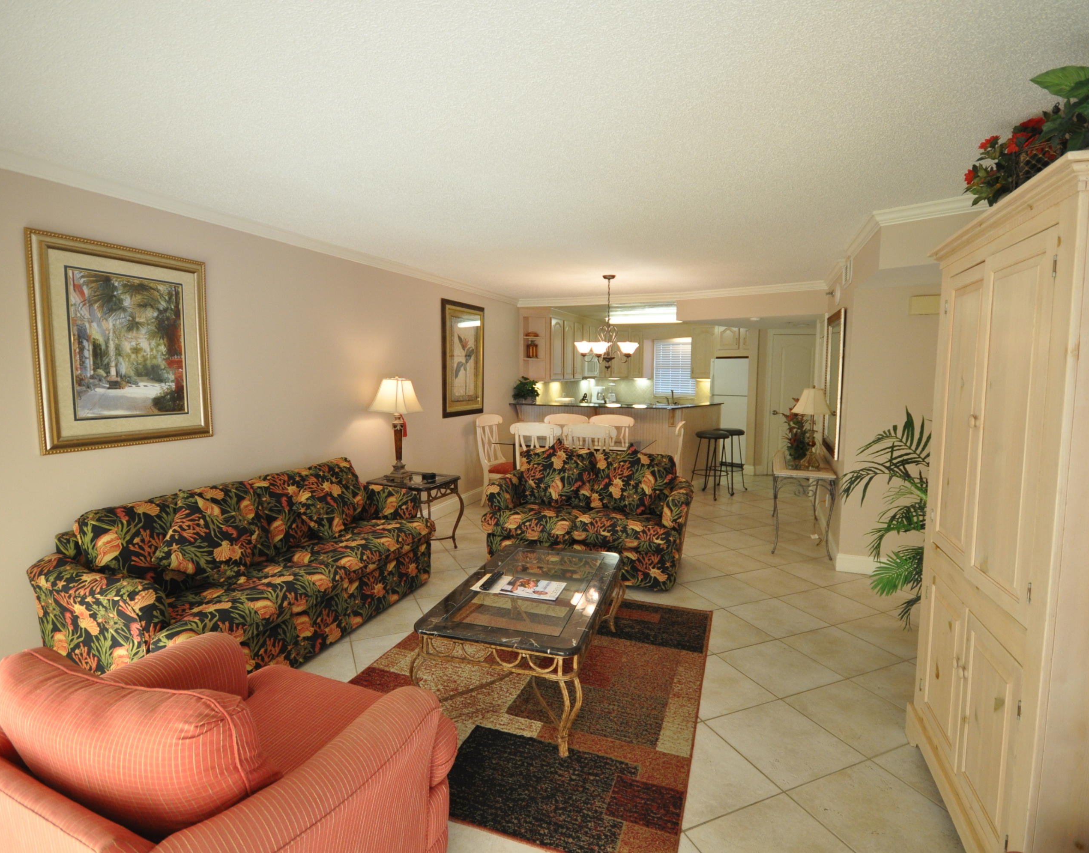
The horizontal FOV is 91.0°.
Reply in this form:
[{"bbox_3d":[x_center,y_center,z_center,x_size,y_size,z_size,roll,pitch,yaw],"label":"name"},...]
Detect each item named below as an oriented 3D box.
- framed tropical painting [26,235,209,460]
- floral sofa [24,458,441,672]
[{"bbox_3d":[-2.074,-0.400,2.702,0.050,0.970,0.785,2,6,22],"label":"framed tropical painting"},{"bbox_3d":[-1.525,0.751,3.027,0.900,0.860,1.920,2,6,21],"label":"floral sofa"}]

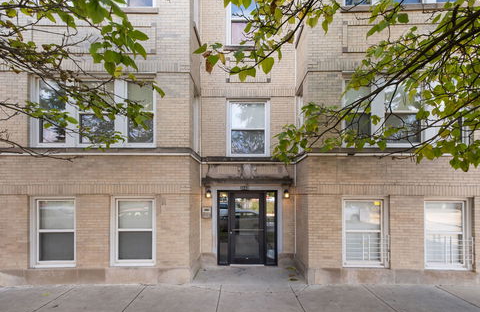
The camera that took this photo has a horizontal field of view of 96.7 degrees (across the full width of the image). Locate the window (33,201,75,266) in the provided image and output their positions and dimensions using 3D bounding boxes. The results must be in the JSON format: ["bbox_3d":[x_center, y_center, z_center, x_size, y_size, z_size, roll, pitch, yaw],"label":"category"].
[{"bbox_3d":[-4.322,1.781,4.950,1.033,1.613,0.150,0,0,0],"label":"window"}]

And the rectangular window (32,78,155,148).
[{"bbox_3d":[-3.394,-1.009,4.950,2.889,1.671,0.160,0,0,0],"label":"rectangular window"}]

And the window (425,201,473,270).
[{"bbox_3d":[4.850,1.833,4.950,1.137,1.648,0.150,0,0,0],"label":"window"}]

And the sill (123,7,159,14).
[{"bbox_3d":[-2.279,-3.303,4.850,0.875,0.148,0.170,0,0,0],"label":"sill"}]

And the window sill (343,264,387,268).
[{"bbox_3d":[2.883,2.543,4.920,1.038,0.104,0.150,0,0,0],"label":"window sill"}]

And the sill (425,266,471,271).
[{"bbox_3d":[4.798,2.595,4.920,1.084,0.101,0.150,0,0,0],"label":"sill"}]

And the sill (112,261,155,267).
[{"bbox_3d":[-2.457,2.497,4.920,1.015,0.104,0.150,0,0,0],"label":"sill"}]

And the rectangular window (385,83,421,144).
[{"bbox_3d":[3.823,-0.969,4.980,0.899,1.448,0.130,0,0,0],"label":"rectangular window"}]

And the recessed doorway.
[{"bbox_3d":[0.201,2.059,6.120,1.750,2.166,0.220,0,0,0],"label":"recessed doorway"}]

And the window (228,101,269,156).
[{"bbox_3d":[0.243,-0.801,6.100,1.173,1.630,0.150,0,0,0],"label":"window"}]

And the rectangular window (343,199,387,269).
[{"bbox_3d":[2.912,1.793,4.950,1.068,1.590,0.150,0,0,0],"label":"rectangular window"}]

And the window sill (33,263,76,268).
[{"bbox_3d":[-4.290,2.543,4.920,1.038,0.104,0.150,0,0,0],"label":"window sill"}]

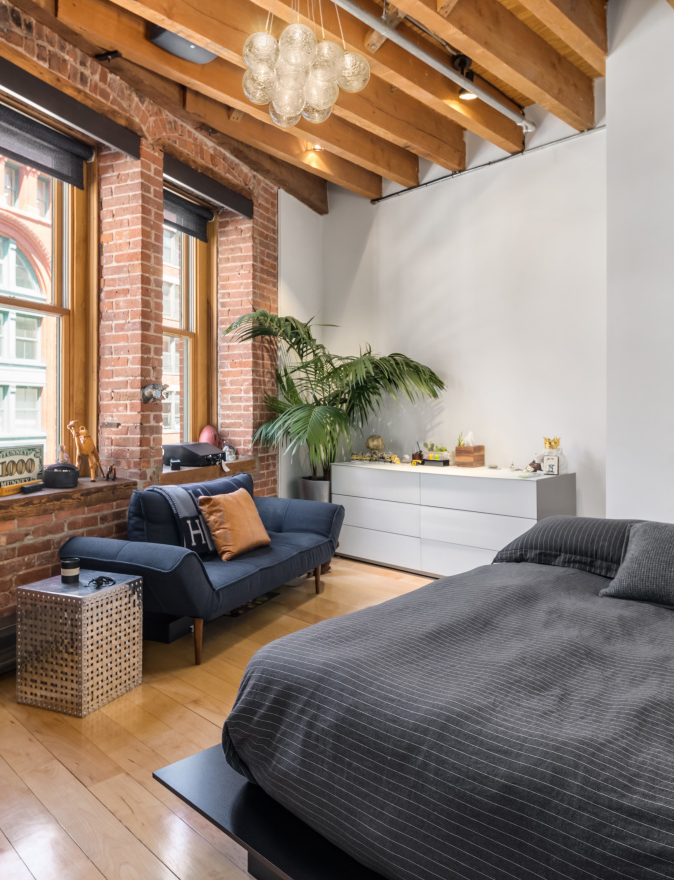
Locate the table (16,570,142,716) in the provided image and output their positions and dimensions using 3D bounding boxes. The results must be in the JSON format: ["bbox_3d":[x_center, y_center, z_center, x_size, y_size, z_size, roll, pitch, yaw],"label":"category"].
[{"bbox_3d":[-1.079,0.841,2.647,0.335,0.466,0.335,1,2,22],"label":"table"}]

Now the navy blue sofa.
[{"bbox_3d":[-0.685,0.643,3.697,0.736,0.770,1.845,1,2,25],"label":"navy blue sofa"}]

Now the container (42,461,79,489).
[{"bbox_3d":[-1.460,0.193,3.308,0.165,0.128,0.175,1,2,25],"label":"container"}]

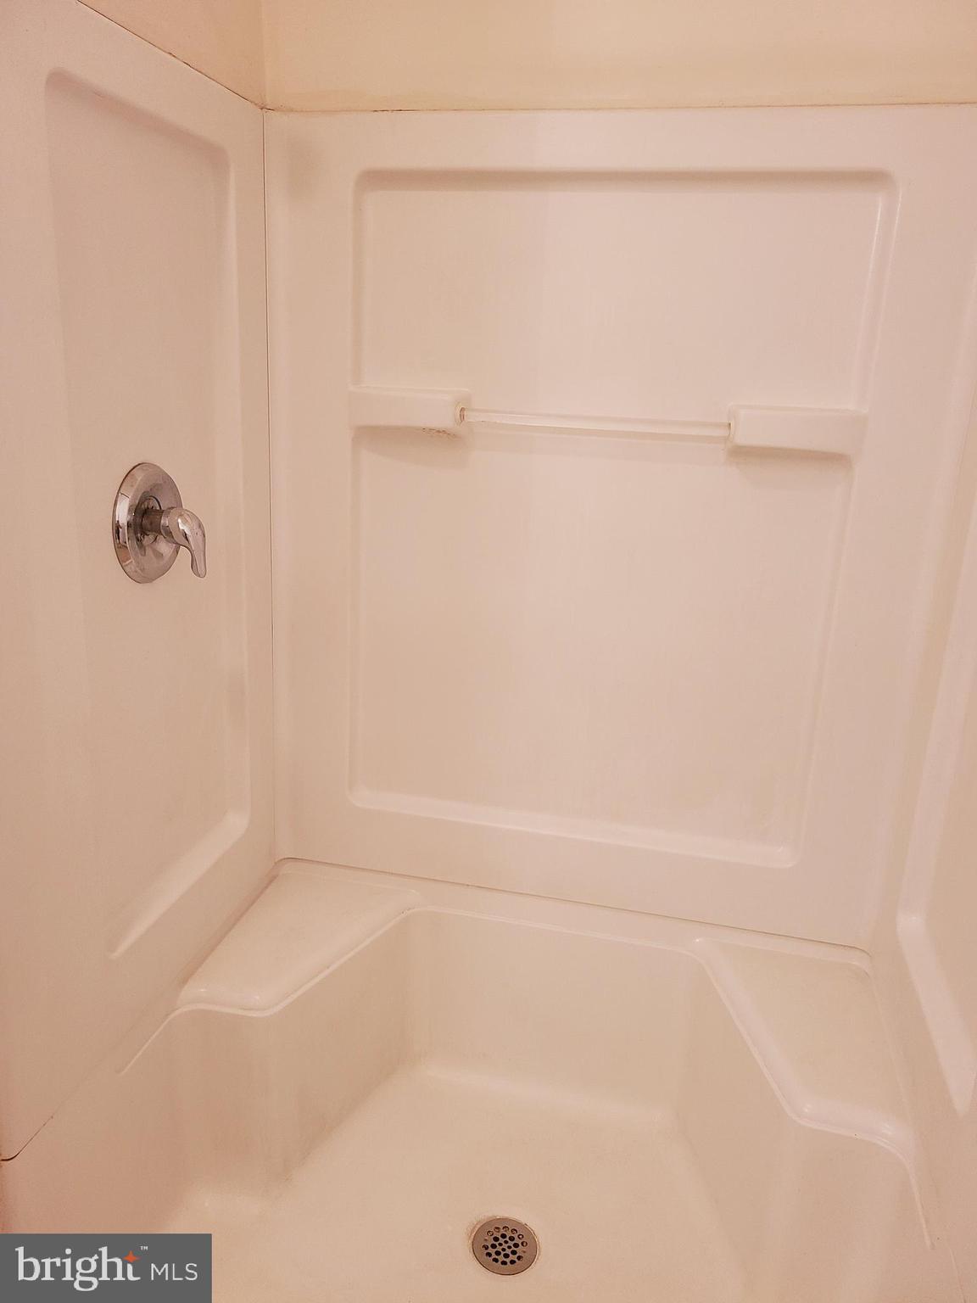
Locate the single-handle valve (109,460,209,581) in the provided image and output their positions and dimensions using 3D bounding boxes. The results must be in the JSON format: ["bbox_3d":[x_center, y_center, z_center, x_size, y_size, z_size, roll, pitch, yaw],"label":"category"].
[{"bbox_3d":[-0.450,-0.181,1.413,0.088,0.176,0.180,6,17,12],"label":"single-handle valve"}]

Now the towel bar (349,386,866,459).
[{"bbox_3d":[0.167,-0.377,1.594,0.845,0.072,0.068,6,17,12],"label":"towel bar"}]

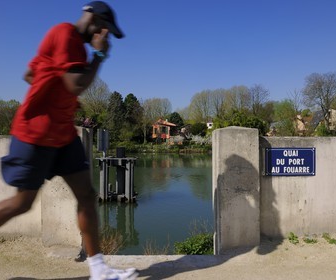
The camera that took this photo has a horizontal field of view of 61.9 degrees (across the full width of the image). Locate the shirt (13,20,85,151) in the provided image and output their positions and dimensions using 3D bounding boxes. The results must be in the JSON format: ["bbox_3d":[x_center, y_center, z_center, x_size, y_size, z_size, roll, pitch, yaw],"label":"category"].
[{"bbox_3d":[-0.684,-0.350,1.720,0.400,0.740,0.480,13,0,-8],"label":"shirt"}]

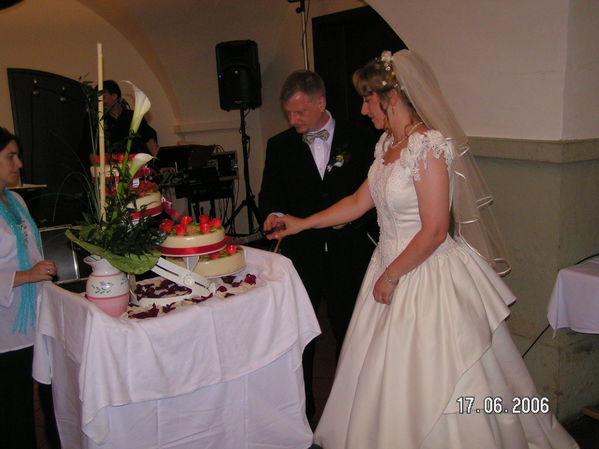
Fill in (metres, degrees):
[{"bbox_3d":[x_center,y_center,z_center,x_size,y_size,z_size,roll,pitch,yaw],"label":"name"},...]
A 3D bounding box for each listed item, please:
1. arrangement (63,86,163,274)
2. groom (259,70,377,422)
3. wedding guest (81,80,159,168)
[{"bbox_3d":[-0.630,-0.146,2.264,0.360,0.655,0.340,-6,14,-15],"label":"arrangement"},{"bbox_3d":[0.097,0.133,3.195,0.550,1.740,0.420,4,15,23],"label":"groom"},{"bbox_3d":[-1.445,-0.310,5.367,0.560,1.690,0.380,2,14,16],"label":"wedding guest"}]

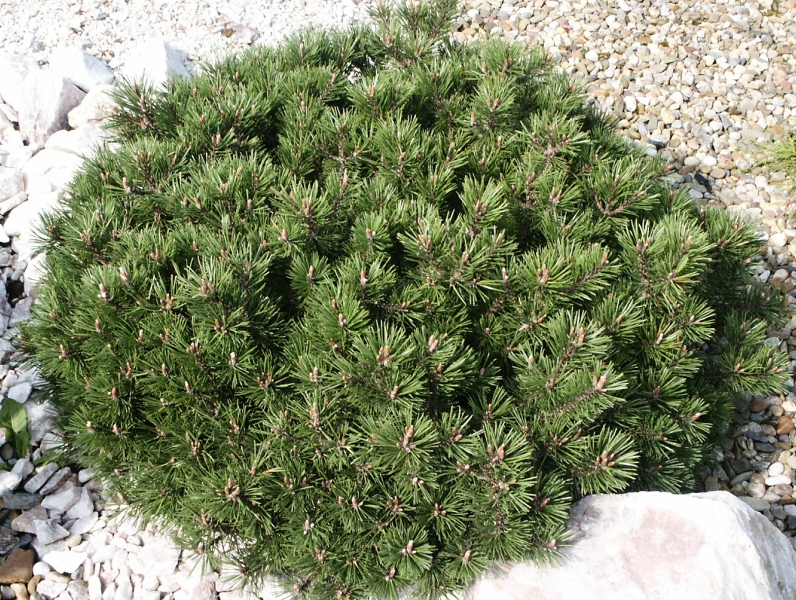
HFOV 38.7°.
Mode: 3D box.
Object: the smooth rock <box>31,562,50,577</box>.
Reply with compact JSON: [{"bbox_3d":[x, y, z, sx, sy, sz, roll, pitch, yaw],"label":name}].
[{"bbox_3d":[-0.519,0.391,1.643,0.028,0.020,0.022,0,42,0],"label":"smooth rock"}]

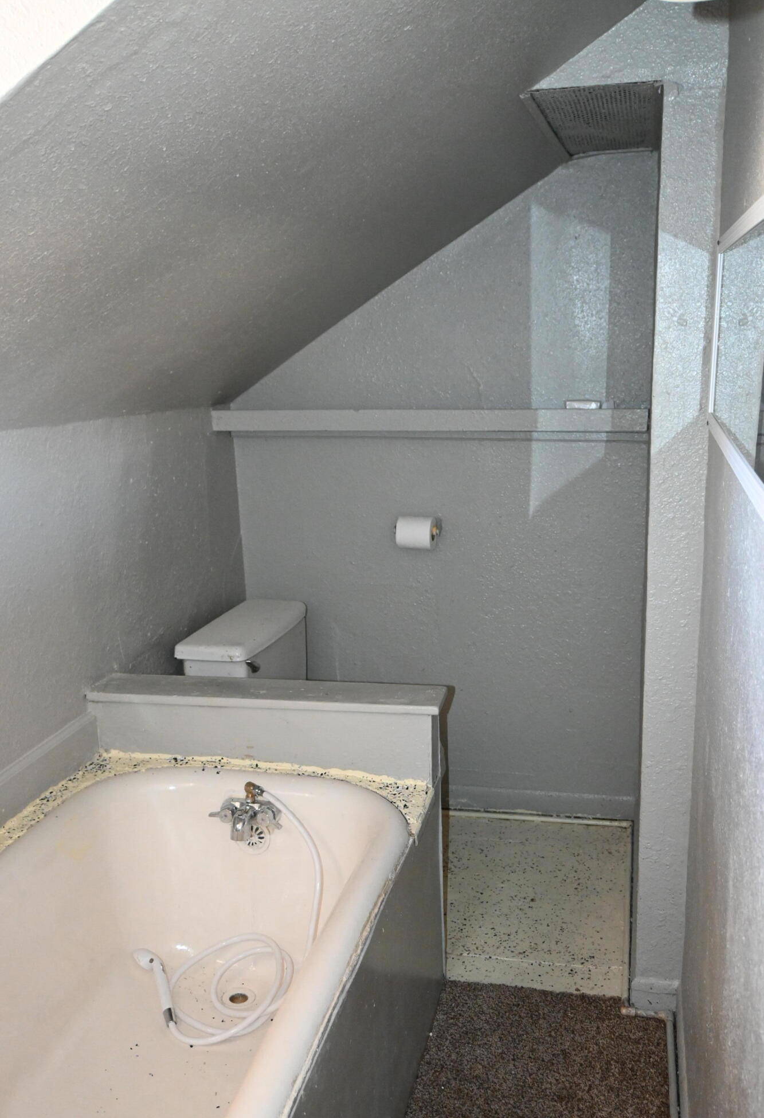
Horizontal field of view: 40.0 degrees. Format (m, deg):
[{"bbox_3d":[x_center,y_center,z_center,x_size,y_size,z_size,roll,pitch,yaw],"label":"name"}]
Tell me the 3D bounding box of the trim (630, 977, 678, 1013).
[{"bbox_3d":[0.648,1.037,2.496,0.103,0.074,0.018,2,13,14],"label":"trim"}]

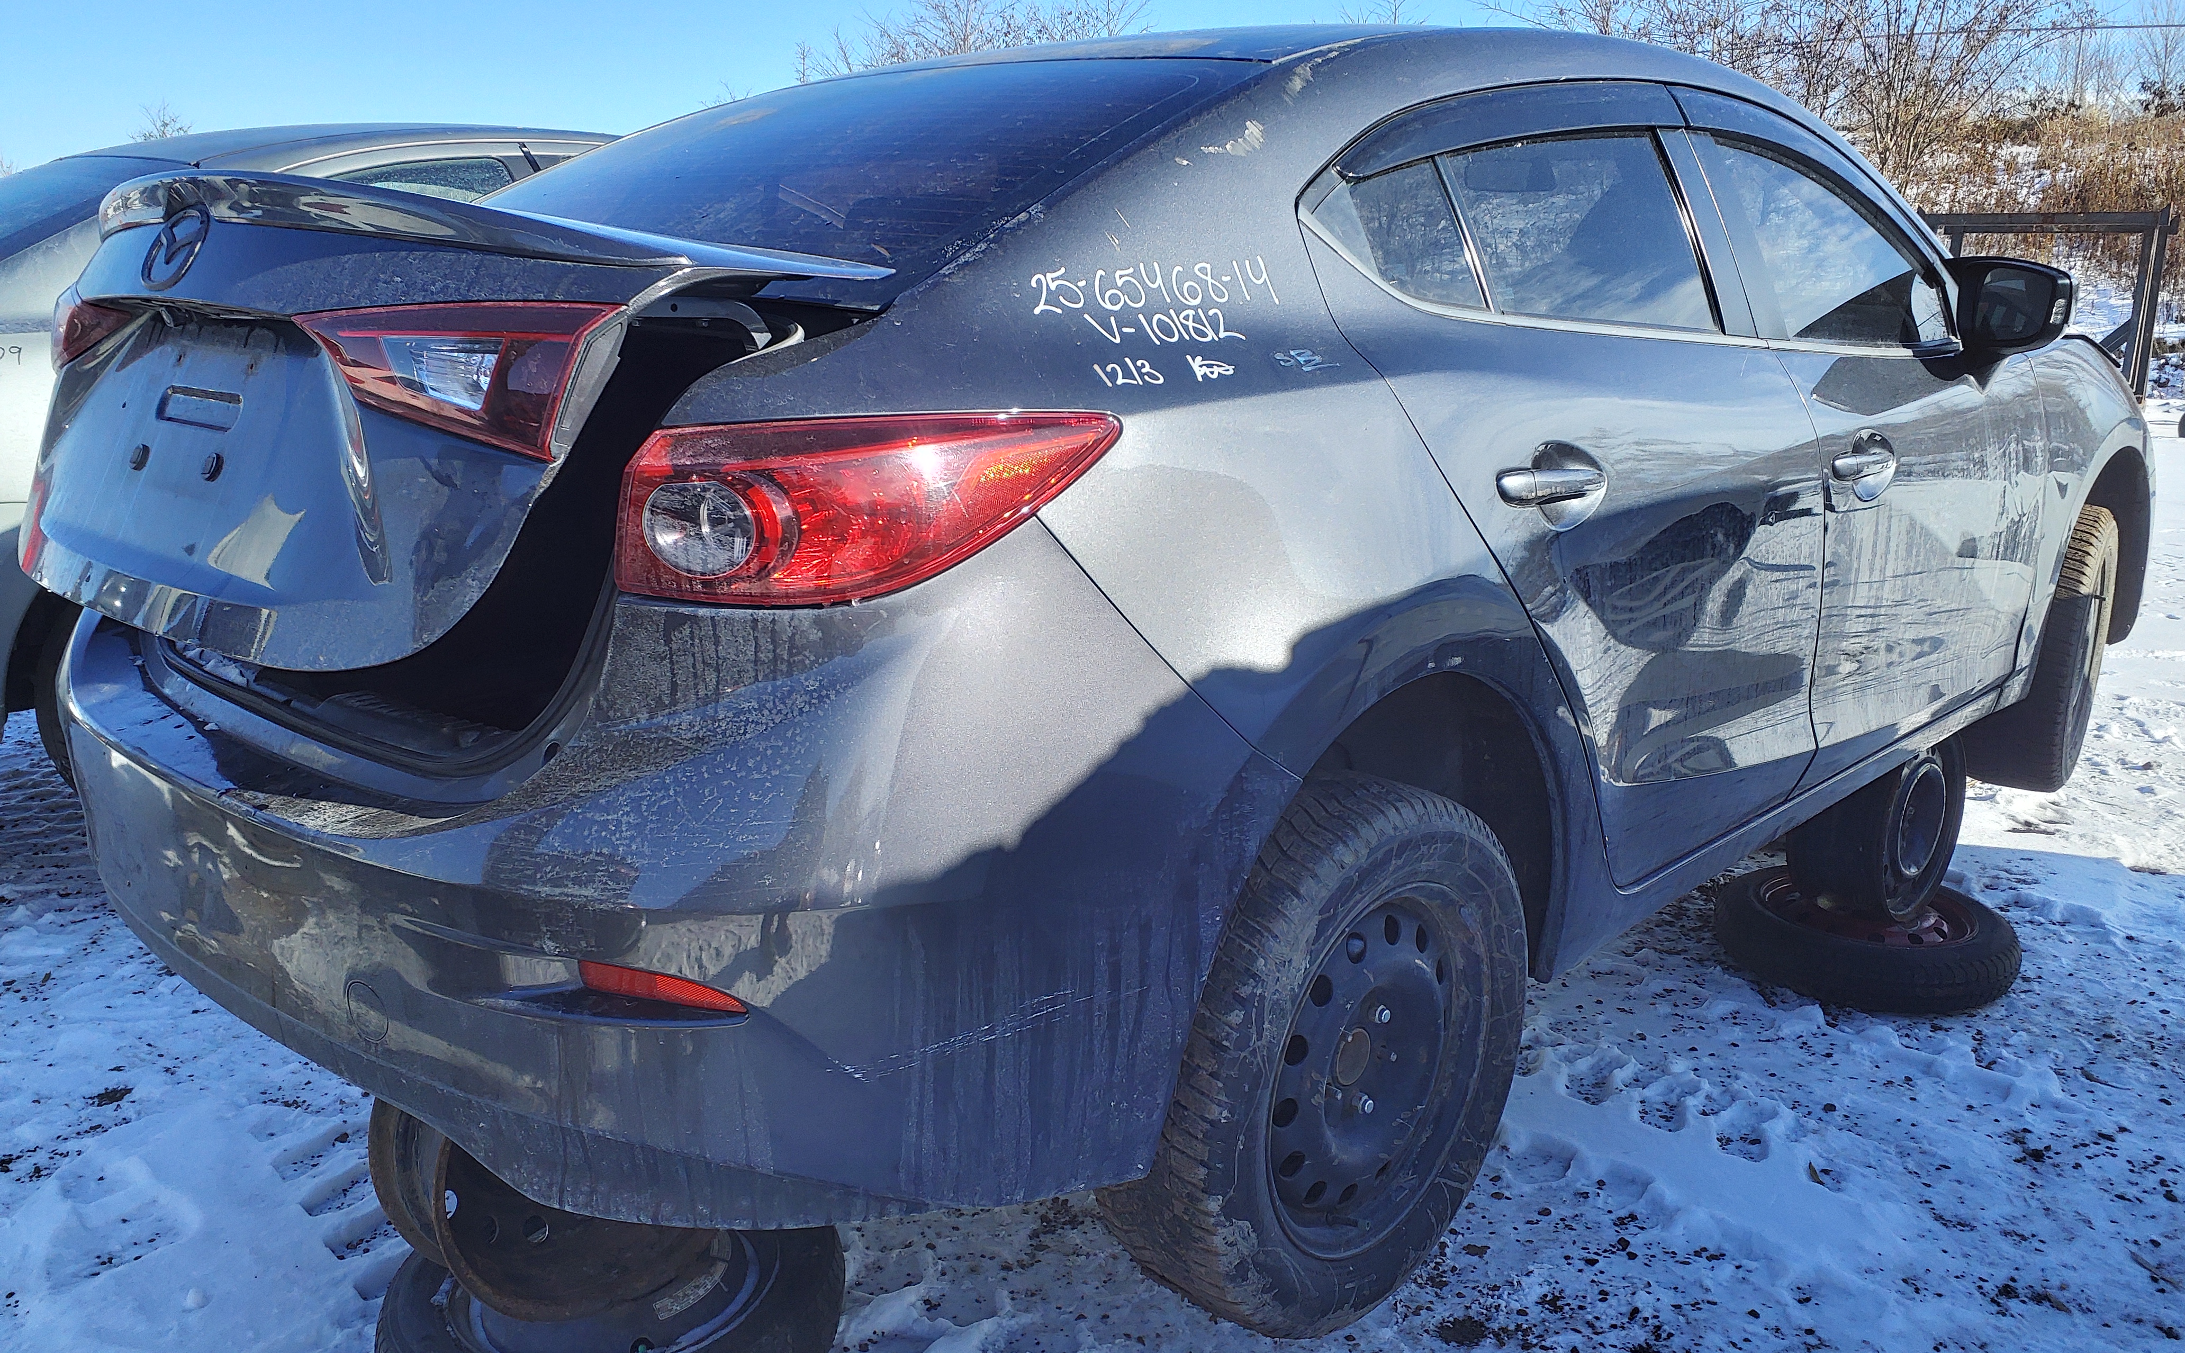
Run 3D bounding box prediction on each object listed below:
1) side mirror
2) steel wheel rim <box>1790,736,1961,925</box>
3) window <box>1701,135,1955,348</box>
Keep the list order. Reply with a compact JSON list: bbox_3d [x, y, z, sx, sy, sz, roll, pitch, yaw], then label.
[{"bbox_3d":[1.651,-0.666,2.945,0.215,0.172,0.145,13,20,43],"label":"side mirror"},{"bbox_3d":[1.690,0.300,3.519,0.415,0.415,0.190,-12,18,-41],"label":"steel wheel rim"},{"bbox_3d":[1.306,-0.757,2.796,0.820,0.410,0.070,-15,-1,-43],"label":"window"}]

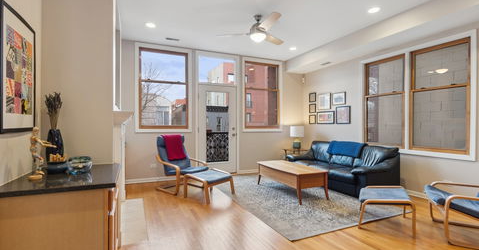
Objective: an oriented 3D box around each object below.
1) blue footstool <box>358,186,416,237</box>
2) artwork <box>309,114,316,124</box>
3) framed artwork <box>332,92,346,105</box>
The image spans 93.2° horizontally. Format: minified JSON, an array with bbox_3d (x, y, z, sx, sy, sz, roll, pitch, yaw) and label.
[{"bbox_3d":[1.745,1.005,2.777,0.540,0.390,0.600,0,0,25],"label":"blue footstool"},{"bbox_3d":[1.939,-0.136,5.982,0.025,0.241,0.242,0,0,-24],"label":"artwork"},{"bbox_3d":[2.293,-0.593,5.194,0.025,0.282,0.356,0,0,-24],"label":"framed artwork"}]

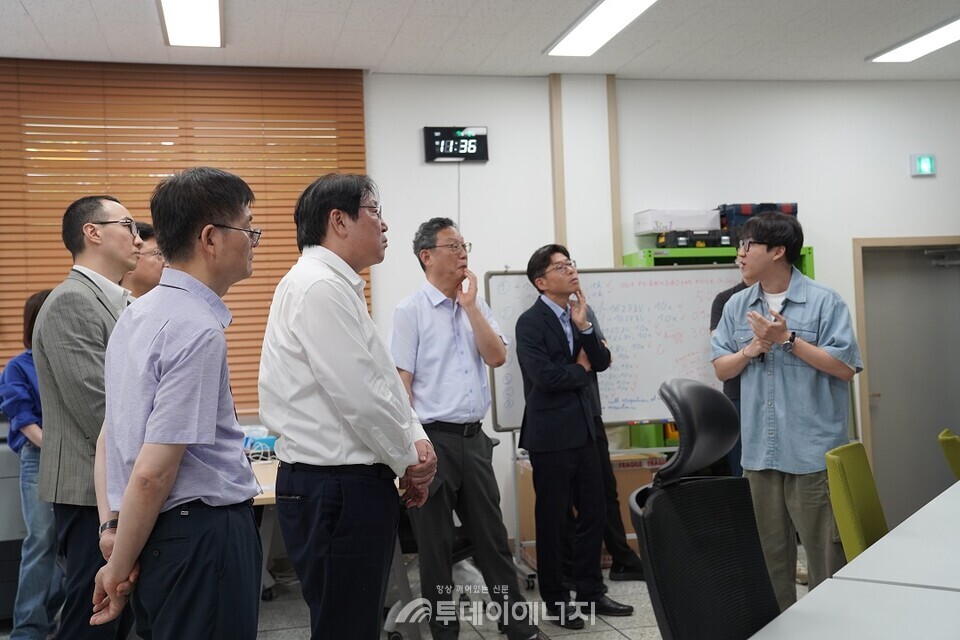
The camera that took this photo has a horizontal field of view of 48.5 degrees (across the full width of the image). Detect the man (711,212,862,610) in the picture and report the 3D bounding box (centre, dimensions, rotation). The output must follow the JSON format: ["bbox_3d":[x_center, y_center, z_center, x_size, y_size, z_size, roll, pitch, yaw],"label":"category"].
[{"bbox_3d":[1.116,0.480,3.820,0.560,1.730,0.460,-3,-2,37],"label":"man"}]

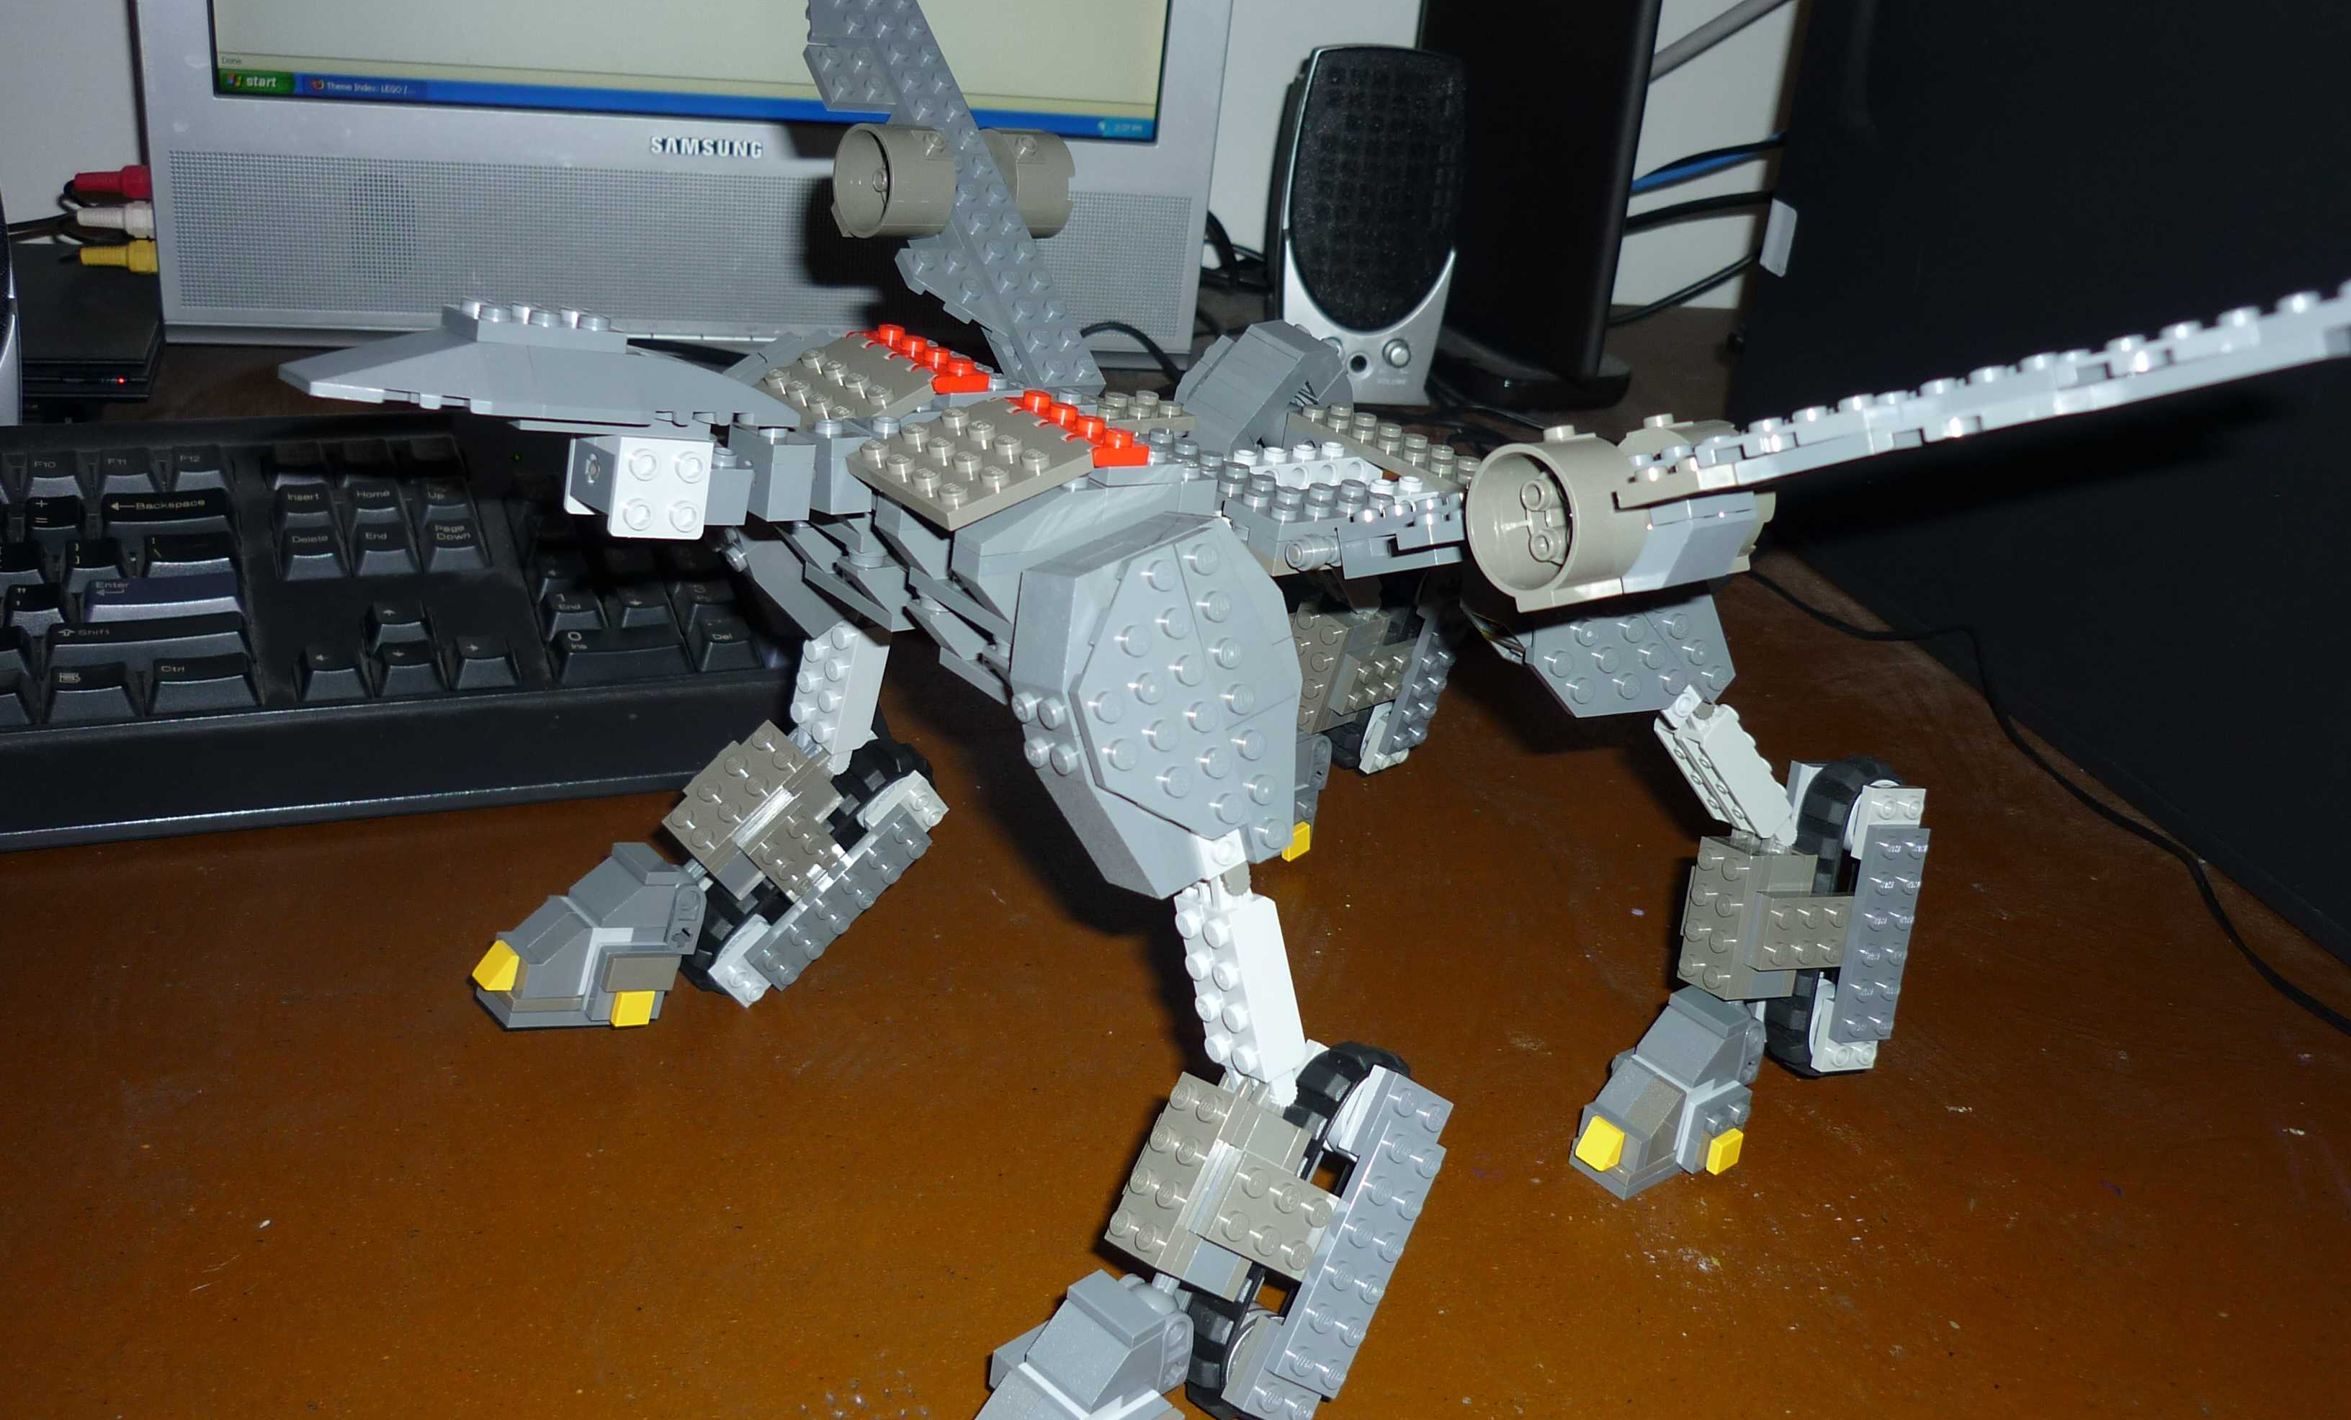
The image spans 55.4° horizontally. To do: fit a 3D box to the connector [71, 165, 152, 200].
[{"bbox_3d":[-0.429,-0.213,0.905,0.033,0.013,0.013,-1,26,-15],"label":"connector"}]

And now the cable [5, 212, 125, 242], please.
[{"bbox_3d":[-0.456,-0.198,0.920,0.049,0.012,0.018,11,25,11],"label":"cable"}]

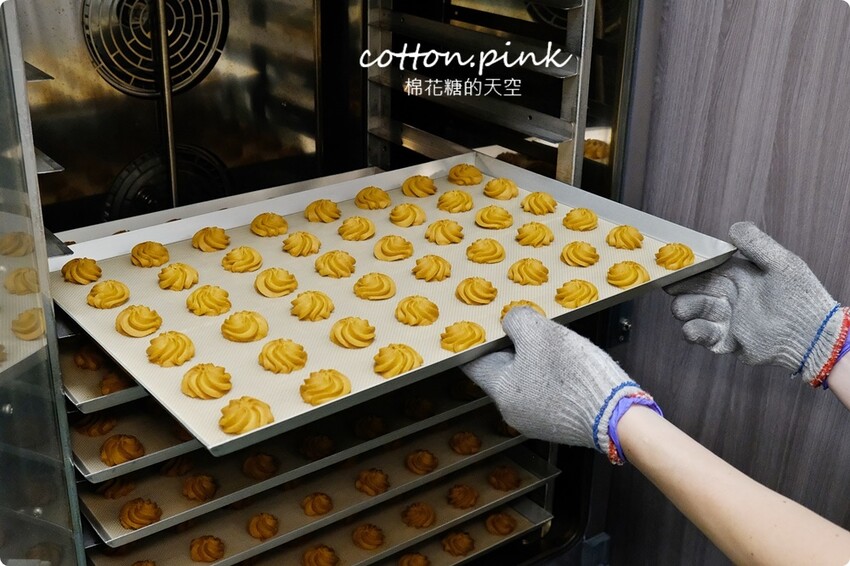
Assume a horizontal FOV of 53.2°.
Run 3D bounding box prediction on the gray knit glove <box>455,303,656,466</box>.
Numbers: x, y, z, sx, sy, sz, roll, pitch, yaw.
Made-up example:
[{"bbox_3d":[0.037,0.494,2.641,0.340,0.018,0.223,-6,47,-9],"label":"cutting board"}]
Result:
[{"bbox_3d":[0.104,0.080,0.692,0.172,0.094,0.077,20,26,32],"label":"gray knit glove"}]

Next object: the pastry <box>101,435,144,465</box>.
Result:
[{"bbox_3d":[-0.279,0.151,0.783,0.040,0.020,0.040,-14,25,-36],"label":"pastry"}]

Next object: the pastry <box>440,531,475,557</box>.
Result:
[{"bbox_3d":[0.044,0.343,1.132,0.042,0.021,0.042,1,20,0],"label":"pastry"}]

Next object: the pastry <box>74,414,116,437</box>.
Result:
[{"bbox_3d":[-0.324,0.132,0.832,0.040,0.021,0.040,-14,25,-36],"label":"pastry"}]

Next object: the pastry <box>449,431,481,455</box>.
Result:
[{"bbox_3d":[0.052,0.200,1.080,0.041,0.021,0.041,1,20,0],"label":"pastry"}]

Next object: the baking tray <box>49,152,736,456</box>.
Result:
[{"bbox_3d":[-0.035,-0.023,0.861,0.600,0.023,0.403,-18,30,-35],"label":"baking tray"}]

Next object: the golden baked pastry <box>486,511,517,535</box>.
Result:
[{"bbox_3d":[0.107,0.329,1.176,0.041,0.021,0.041,1,20,0],"label":"golden baked pastry"}]

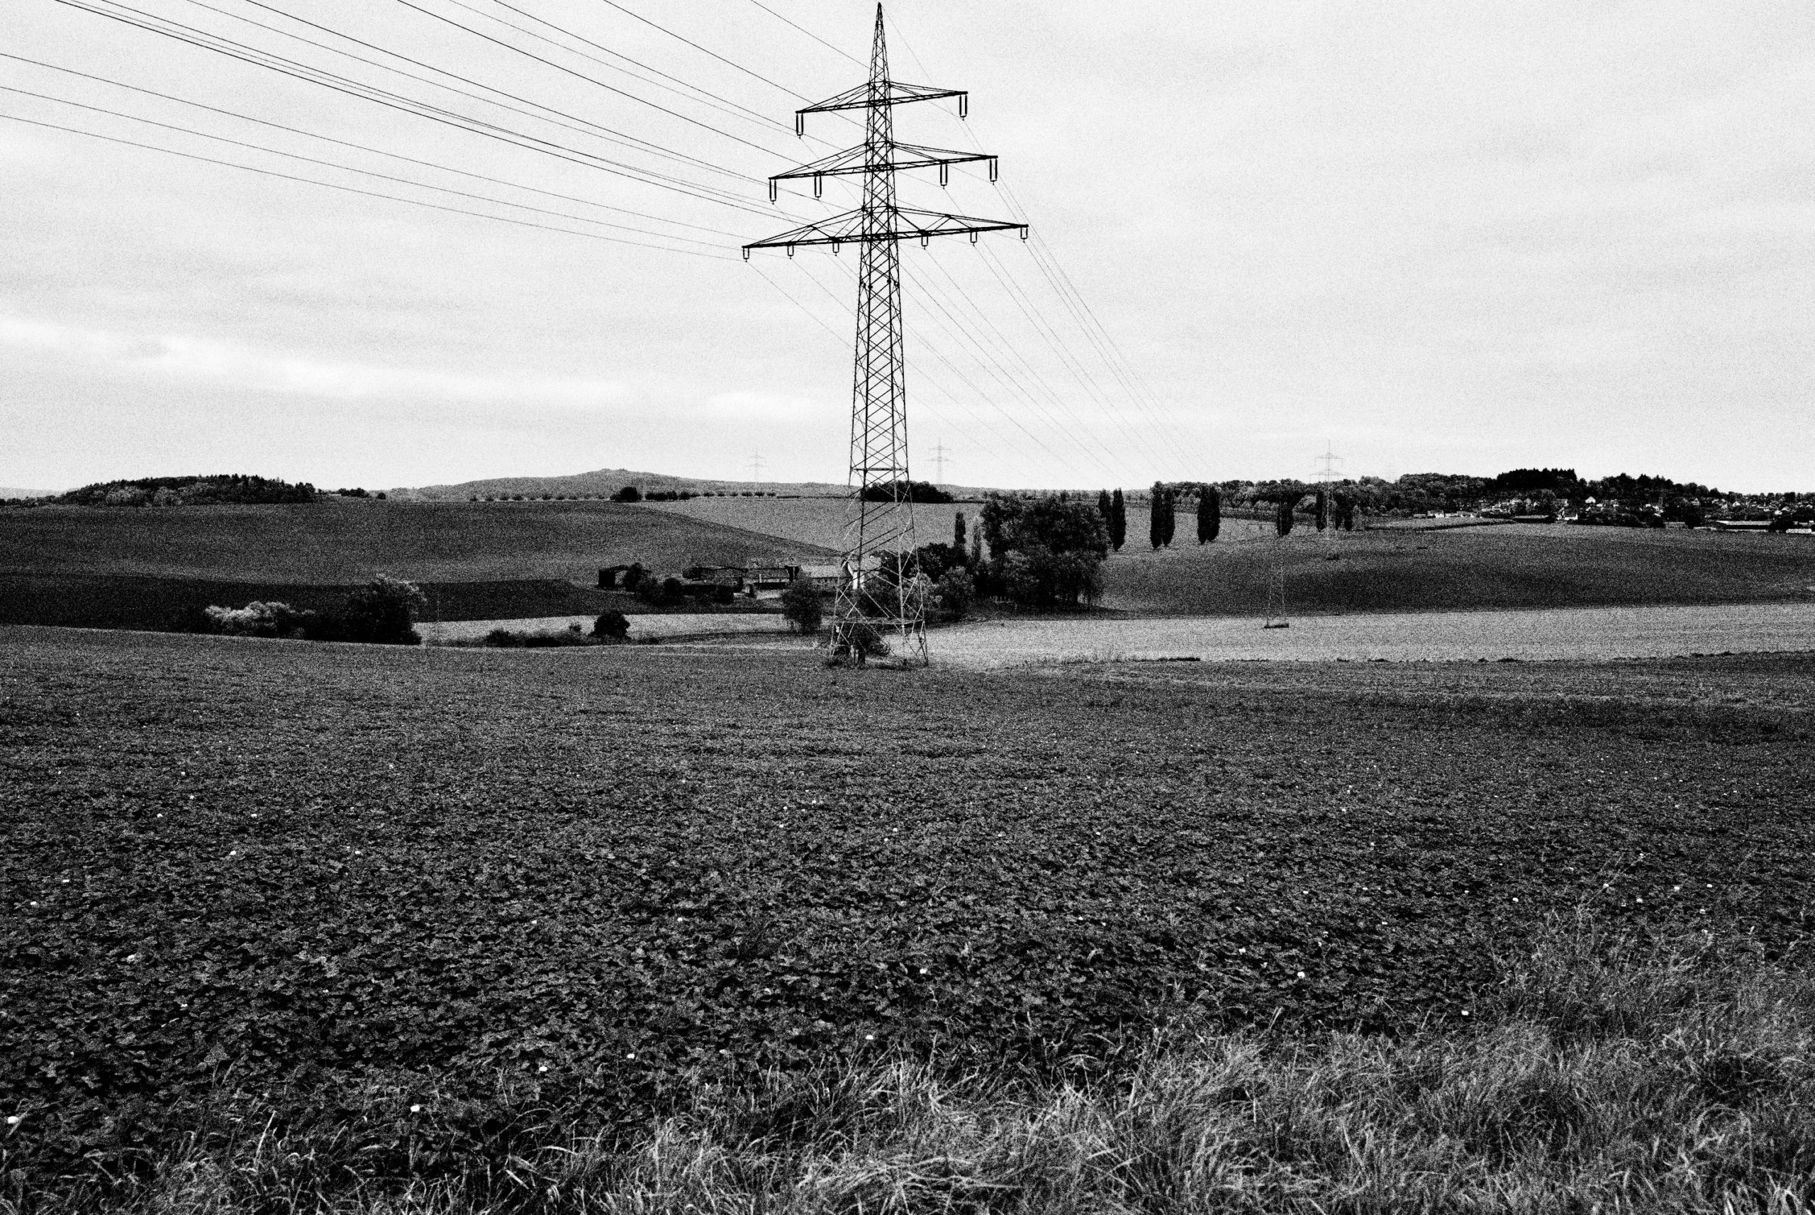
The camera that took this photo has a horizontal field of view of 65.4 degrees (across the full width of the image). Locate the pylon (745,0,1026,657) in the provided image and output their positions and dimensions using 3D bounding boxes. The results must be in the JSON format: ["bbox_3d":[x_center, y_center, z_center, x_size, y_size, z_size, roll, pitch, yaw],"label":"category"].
[{"bbox_3d":[-2.276,-22.579,118.745,25.800,54.850,6.420,1,4,20],"label":"pylon"}]

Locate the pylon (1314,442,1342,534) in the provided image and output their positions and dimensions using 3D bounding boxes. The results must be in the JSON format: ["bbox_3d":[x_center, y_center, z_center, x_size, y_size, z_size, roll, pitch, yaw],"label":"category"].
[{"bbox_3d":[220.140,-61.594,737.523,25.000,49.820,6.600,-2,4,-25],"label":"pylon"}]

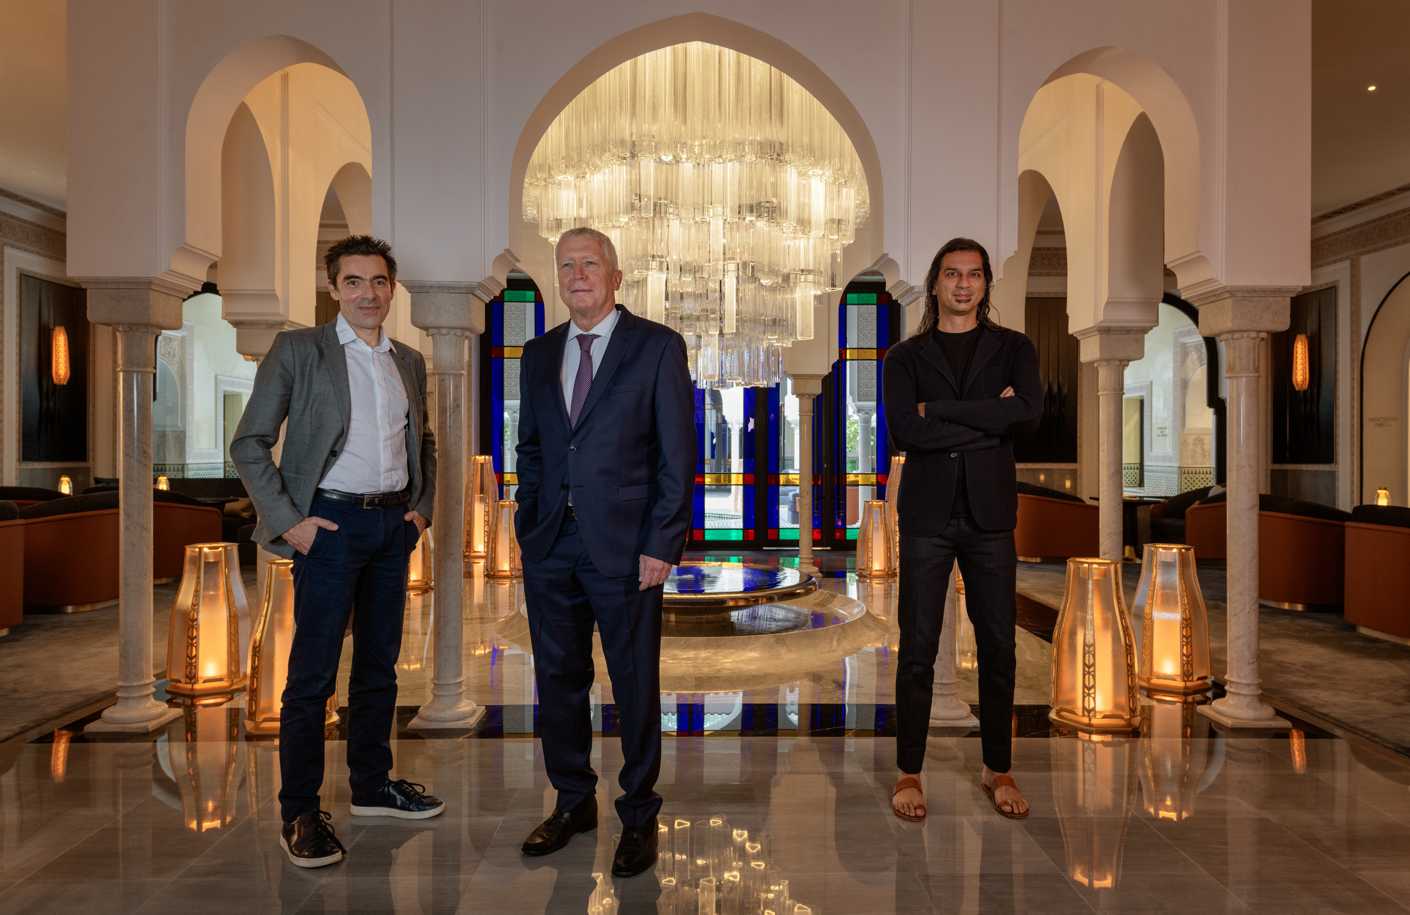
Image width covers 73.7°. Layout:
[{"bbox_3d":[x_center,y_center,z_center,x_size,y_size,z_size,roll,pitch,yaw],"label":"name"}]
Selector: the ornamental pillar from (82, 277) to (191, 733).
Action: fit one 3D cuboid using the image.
[{"bbox_3d":[-2.342,0.190,3.872,0.270,1.805,0.270,0,0,-1],"label":"ornamental pillar"}]

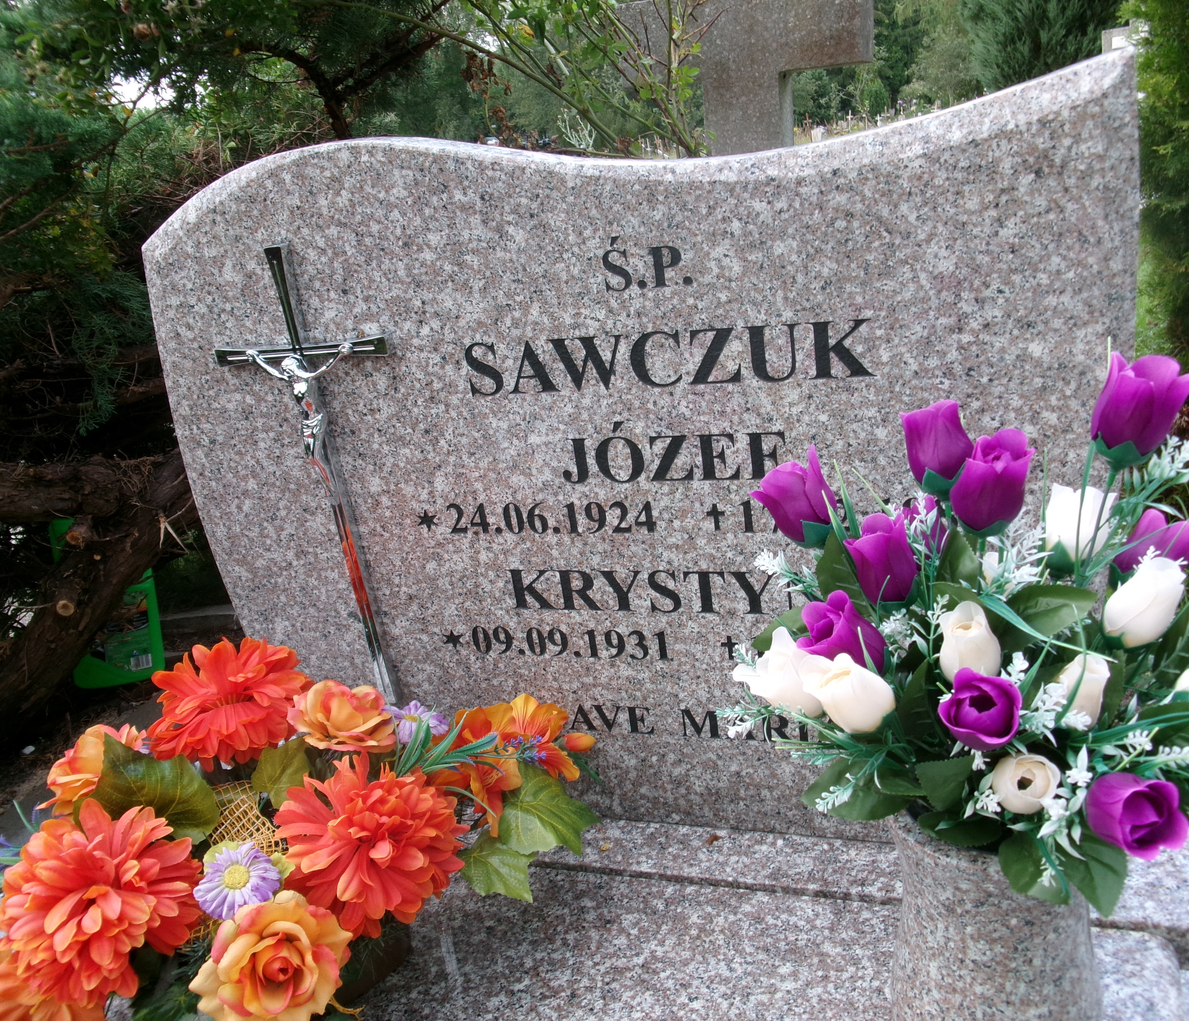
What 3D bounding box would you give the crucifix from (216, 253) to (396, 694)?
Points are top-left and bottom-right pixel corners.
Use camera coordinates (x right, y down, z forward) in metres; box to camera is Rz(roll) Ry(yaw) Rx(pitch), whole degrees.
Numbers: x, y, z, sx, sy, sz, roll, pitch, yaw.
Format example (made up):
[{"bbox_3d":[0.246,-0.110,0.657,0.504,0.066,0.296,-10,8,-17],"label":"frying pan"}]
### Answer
[{"bbox_3d":[-0.214,-0.011,0.900,0.152,0.405,0.032,-1,24,18],"label":"crucifix"}]

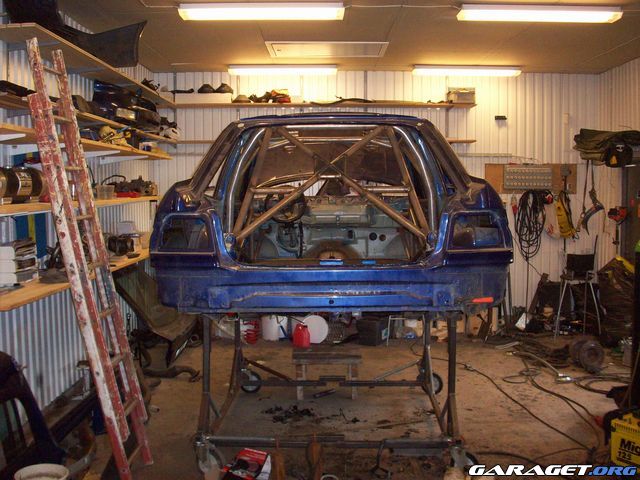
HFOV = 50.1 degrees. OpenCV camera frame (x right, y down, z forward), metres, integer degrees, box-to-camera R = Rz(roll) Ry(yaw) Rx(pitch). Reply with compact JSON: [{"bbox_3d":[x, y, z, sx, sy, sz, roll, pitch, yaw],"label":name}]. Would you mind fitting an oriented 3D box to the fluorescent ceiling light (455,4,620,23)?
[{"bbox_3d":[1.652,-1.711,5.189,1.240,0.090,0.190,0,5,1],"label":"fluorescent ceiling light"}]

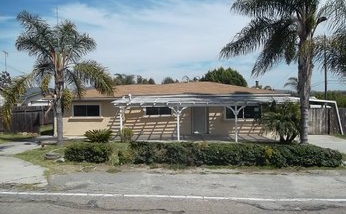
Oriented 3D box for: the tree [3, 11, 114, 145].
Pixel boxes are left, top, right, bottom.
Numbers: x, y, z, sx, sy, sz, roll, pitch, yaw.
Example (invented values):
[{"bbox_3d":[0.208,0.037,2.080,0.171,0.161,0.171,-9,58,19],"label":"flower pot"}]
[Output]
[{"bbox_3d":[-5.950,-1.470,14.000,5.700,6.950,5.400,0,-1,5],"label":"tree"}]

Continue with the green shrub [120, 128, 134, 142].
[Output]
[{"bbox_3d":[-2.440,1.530,14.400,0.760,0.900,0.760,0,-1,5],"label":"green shrub"}]

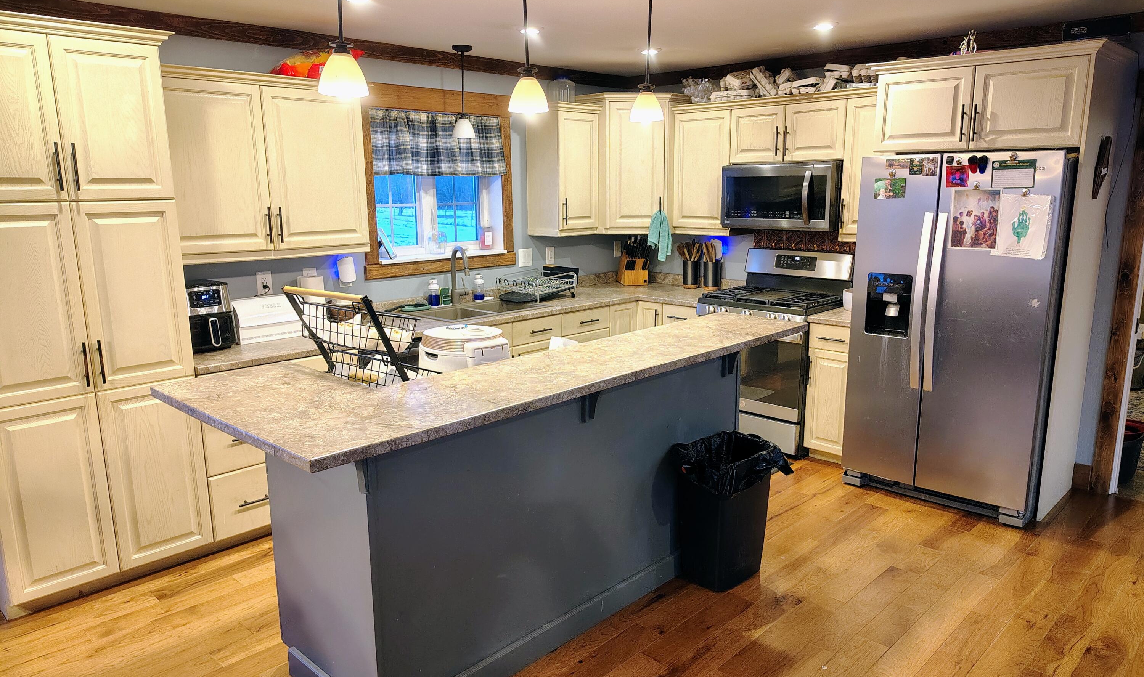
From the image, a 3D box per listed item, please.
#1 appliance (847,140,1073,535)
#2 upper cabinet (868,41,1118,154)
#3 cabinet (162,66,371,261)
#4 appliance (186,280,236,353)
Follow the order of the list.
[{"bbox_3d":[2.064,-0.061,4.178,0.913,1.765,0.780,10,15,43],"label":"appliance"},{"bbox_3d":[2.173,-1.194,4.082,1.040,0.450,0.691,10,15,42],"label":"upper cabinet"},{"bbox_3d":[-1.563,-0.835,3.920,0.369,0.862,1.107,10,15,42],"label":"cabinet"},{"bbox_3d":[-1.766,-0.112,3.748,0.355,0.310,0.270,10,15,42],"label":"appliance"}]

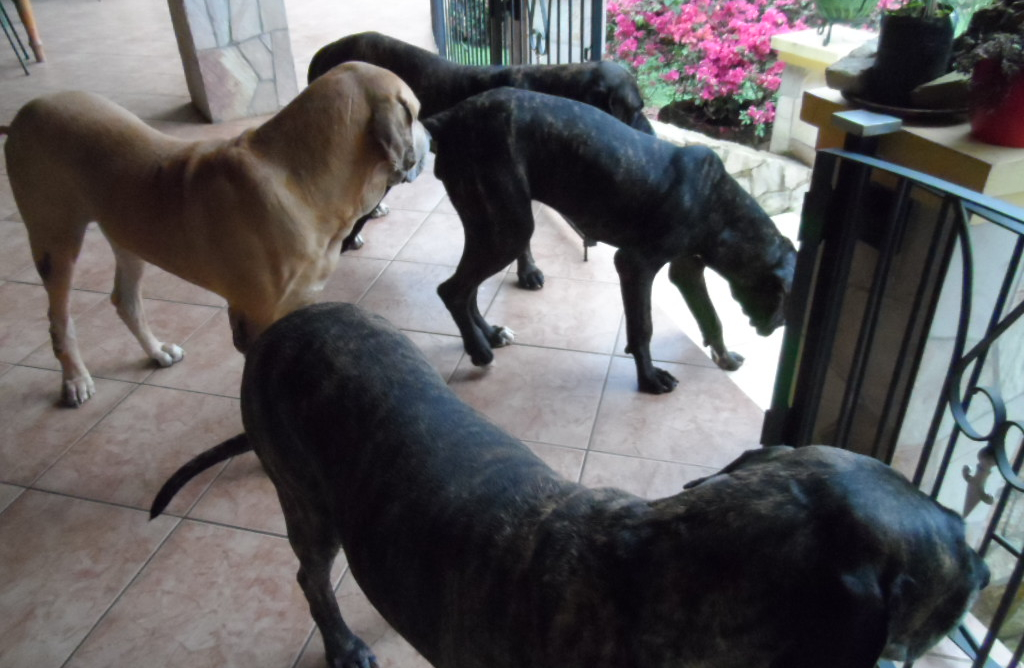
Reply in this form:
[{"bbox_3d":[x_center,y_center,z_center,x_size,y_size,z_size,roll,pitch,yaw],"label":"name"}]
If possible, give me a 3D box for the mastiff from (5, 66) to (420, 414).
[{"bbox_3d":[-0.694,-0.203,1.669,1.054,0.832,0.320,4,35,9],"label":"mastiff"}]

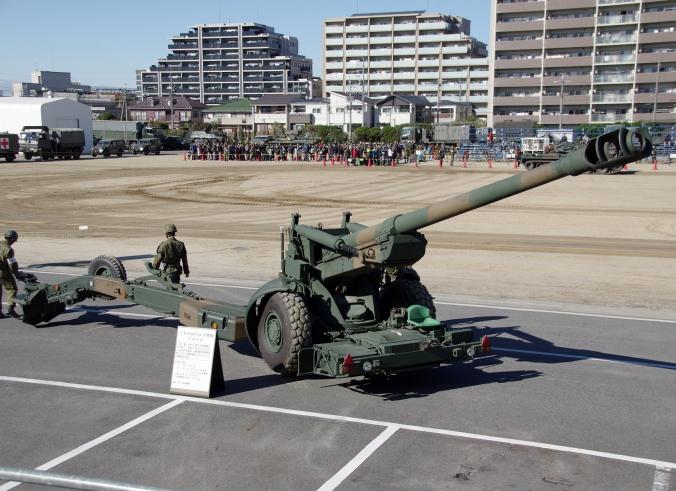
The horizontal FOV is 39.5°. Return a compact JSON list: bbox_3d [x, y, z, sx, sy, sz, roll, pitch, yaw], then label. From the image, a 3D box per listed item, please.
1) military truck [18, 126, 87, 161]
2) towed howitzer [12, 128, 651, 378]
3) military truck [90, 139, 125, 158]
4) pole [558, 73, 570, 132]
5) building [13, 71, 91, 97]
[{"bbox_3d":[-27.295,-9.800,90.514,2.480,3.150,7.150,3,8,19],"label":"military truck"},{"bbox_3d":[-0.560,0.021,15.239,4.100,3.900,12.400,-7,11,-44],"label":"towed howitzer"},{"bbox_3d":[-24.518,-10.536,100.503,1.770,1.970,4.140,3,8,19],"label":"military truck"},{"bbox_3d":[27.647,-16.412,115.833,1.600,9.900,0.400,2,8,10],"label":"pole"},{"bbox_3d":[-83.881,-42.443,279.328,8.000,18.500,27.000,4,9,28],"label":"building"}]

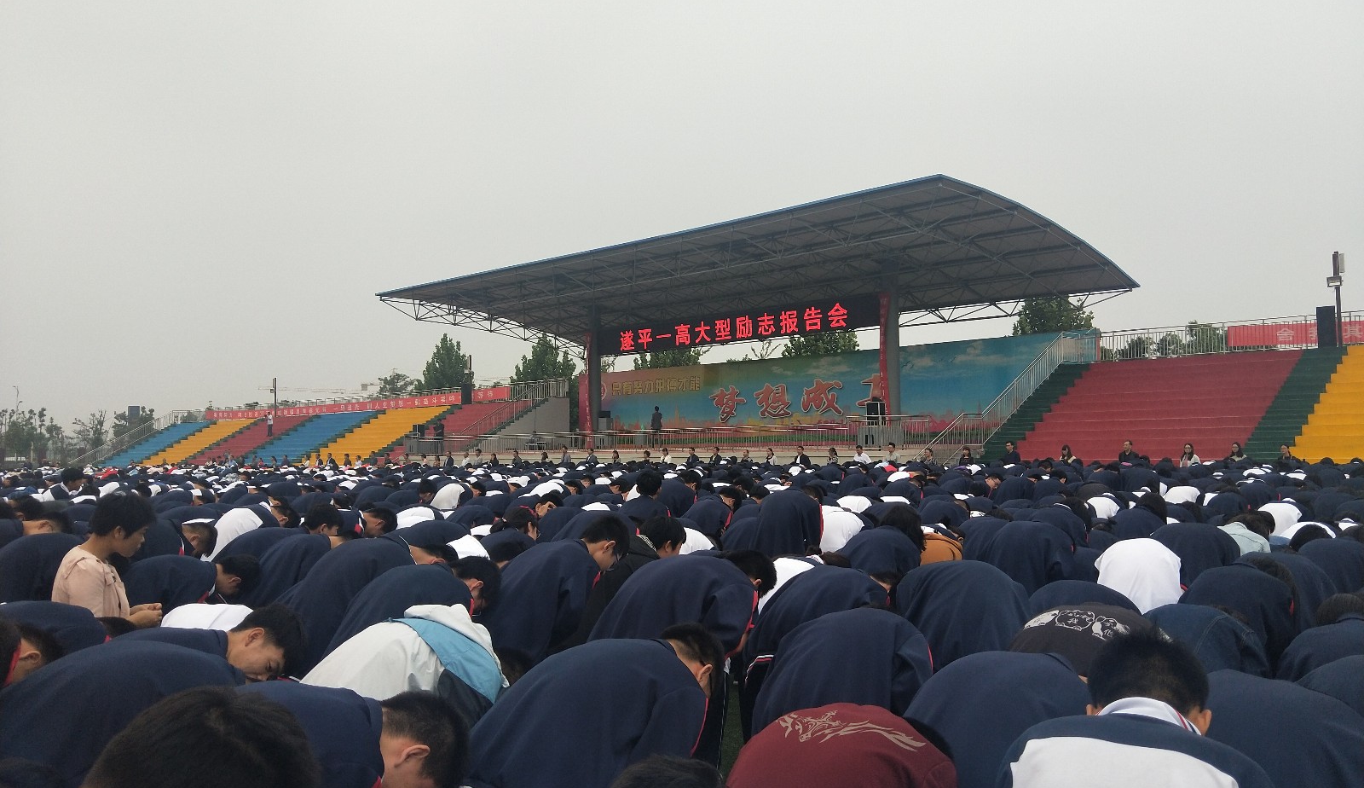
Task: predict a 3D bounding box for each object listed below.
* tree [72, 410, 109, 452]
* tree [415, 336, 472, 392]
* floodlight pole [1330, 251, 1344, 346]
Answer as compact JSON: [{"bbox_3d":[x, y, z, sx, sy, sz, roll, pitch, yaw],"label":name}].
[{"bbox_3d":[-73.314,5.901,121.878,4.900,7.740,4.900,-3,-5,42],"label":"tree"},{"bbox_3d":[-17.650,0.905,73.103,4.500,10.580,4.500,-3,-5,42],"label":"tree"},{"bbox_3d":[21.622,-3.129,32.500,0.480,3.150,0.450,-3,-4,36],"label":"floodlight pole"}]

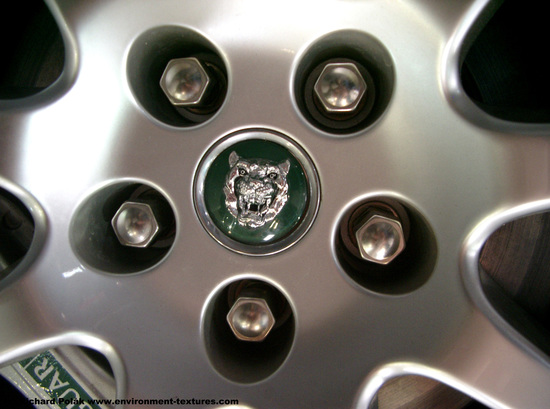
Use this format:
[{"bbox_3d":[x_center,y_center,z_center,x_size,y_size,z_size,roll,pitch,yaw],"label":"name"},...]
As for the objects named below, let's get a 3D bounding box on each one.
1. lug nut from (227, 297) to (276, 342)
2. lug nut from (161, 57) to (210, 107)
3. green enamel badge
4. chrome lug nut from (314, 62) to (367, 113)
[{"bbox_3d":[-0.009,0.050,0.272,0.021,0.020,0.026,0,6,6],"label":"lug nut"},{"bbox_3d":[-0.037,-0.054,0.263,0.021,0.020,0.026,0,6,6],"label":"lug nut"},{"bbox_3d":[-0.007,-0.006,0.257,0.055,0.055,0.015,6,7,6],"label":"green enamel badge"},{"bbox_3d":[0.029,-0.050,0.257,0.021,0.020,0.026,0,6,6],"label":"chrome lug nut"}]

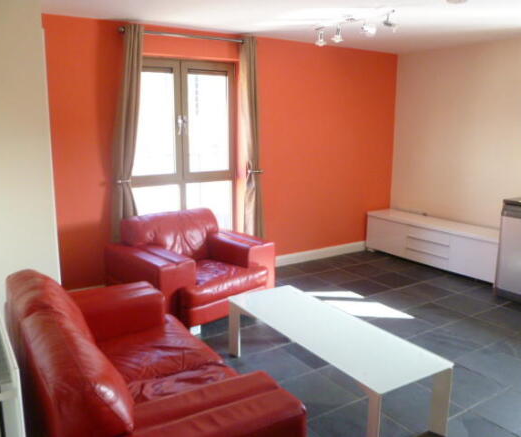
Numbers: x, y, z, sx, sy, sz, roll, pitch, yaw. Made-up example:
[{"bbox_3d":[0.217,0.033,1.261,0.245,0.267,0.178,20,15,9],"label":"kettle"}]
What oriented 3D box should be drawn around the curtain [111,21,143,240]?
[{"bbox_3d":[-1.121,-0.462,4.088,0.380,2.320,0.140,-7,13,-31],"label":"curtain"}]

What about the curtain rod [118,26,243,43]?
[{"bbox_3d":[-0.636,-1.639,4.252,1.289,0.050,0.050,-7,13,-31],"label":"curtain rod"}]

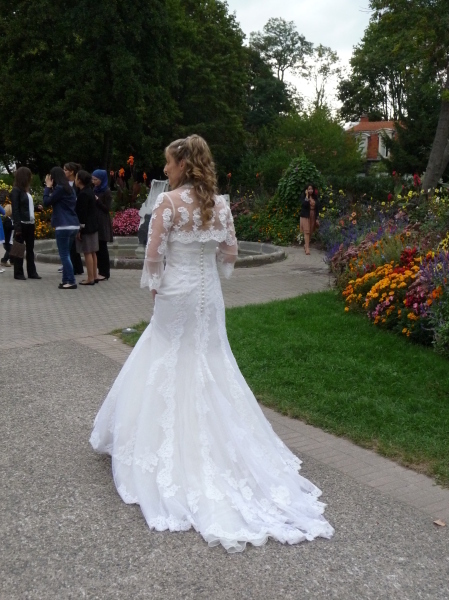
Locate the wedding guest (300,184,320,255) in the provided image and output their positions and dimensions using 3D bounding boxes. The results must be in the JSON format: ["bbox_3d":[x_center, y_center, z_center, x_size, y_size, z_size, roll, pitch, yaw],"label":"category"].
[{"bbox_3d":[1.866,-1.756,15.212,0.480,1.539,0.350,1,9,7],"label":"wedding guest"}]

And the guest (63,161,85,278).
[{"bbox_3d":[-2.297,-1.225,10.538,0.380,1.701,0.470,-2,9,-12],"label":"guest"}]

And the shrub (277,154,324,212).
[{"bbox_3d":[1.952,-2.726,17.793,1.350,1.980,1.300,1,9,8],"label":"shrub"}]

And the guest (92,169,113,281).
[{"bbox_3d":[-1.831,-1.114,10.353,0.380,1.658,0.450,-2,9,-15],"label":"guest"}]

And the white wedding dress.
[{"bbox_3d":[-0.110,0.180,3.370,1.080,1.430,1.420,-2,10,-11],"label":"white wedding dress"}]

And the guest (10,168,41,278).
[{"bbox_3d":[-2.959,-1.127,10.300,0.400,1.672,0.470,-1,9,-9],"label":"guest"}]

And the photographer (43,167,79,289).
[{"bbox_3d":[-2.240,-0.972,9.464,0.500,1.660,0.500,5,10,27],"label":"photographer"}]

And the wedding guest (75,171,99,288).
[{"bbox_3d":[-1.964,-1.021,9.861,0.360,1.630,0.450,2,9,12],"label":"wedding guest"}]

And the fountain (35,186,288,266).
[{"bbox_3d":[-1.330,-1.626,14.322,5.200,1.540,5.200,0,9,0],"label":"fountain"}]

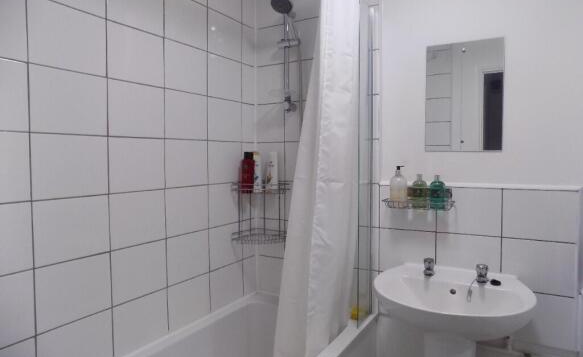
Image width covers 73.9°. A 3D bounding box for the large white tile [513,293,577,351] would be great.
[{"bbox_3d":[0.948,0.548,1.479,0.250,0.200,0.010,1,3,30],"label":"large white tile"}]

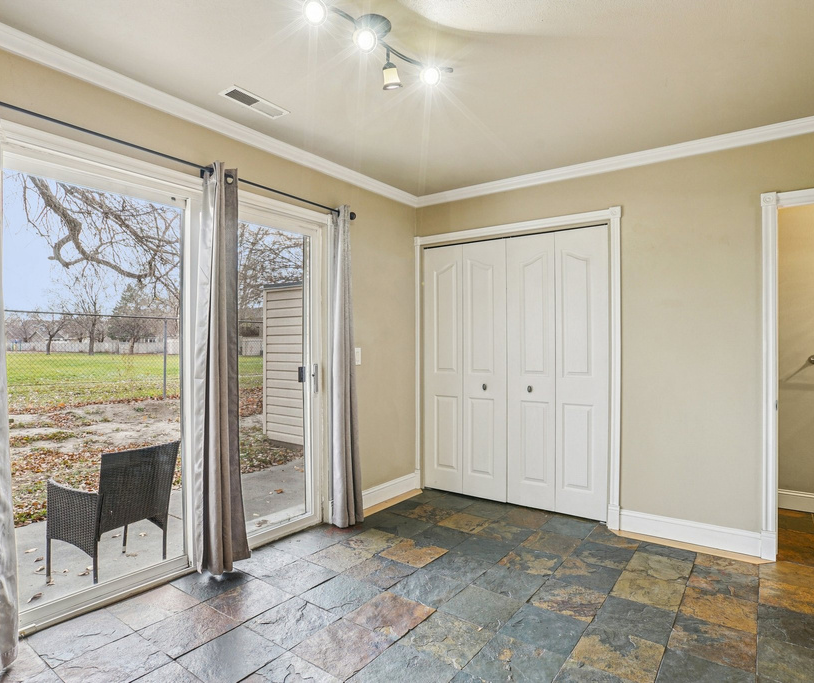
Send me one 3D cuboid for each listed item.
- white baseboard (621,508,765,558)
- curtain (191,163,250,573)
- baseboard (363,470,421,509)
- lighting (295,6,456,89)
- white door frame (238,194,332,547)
[{"bbox_3d":[1.735,1.181,3.003,0.769,0.138,0.021,0,-1,34],"label":"white baseboard"},{"bbox_3d":[-0.977,0.145,2.592,0.133,2.183,0.261,0,-1,37],"label":"curtain"},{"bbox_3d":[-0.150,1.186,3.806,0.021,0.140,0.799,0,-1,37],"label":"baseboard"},{"bbox_3d":[-0.128,-1.126,1.905,0.738,0.210,0.195,0,-1,-34],"label":"lighting"},{"bbox_3d":[-0.781,0.192,3.032,0.092,2.117,0.820,0,-1,37],"label":"white door frame"}]

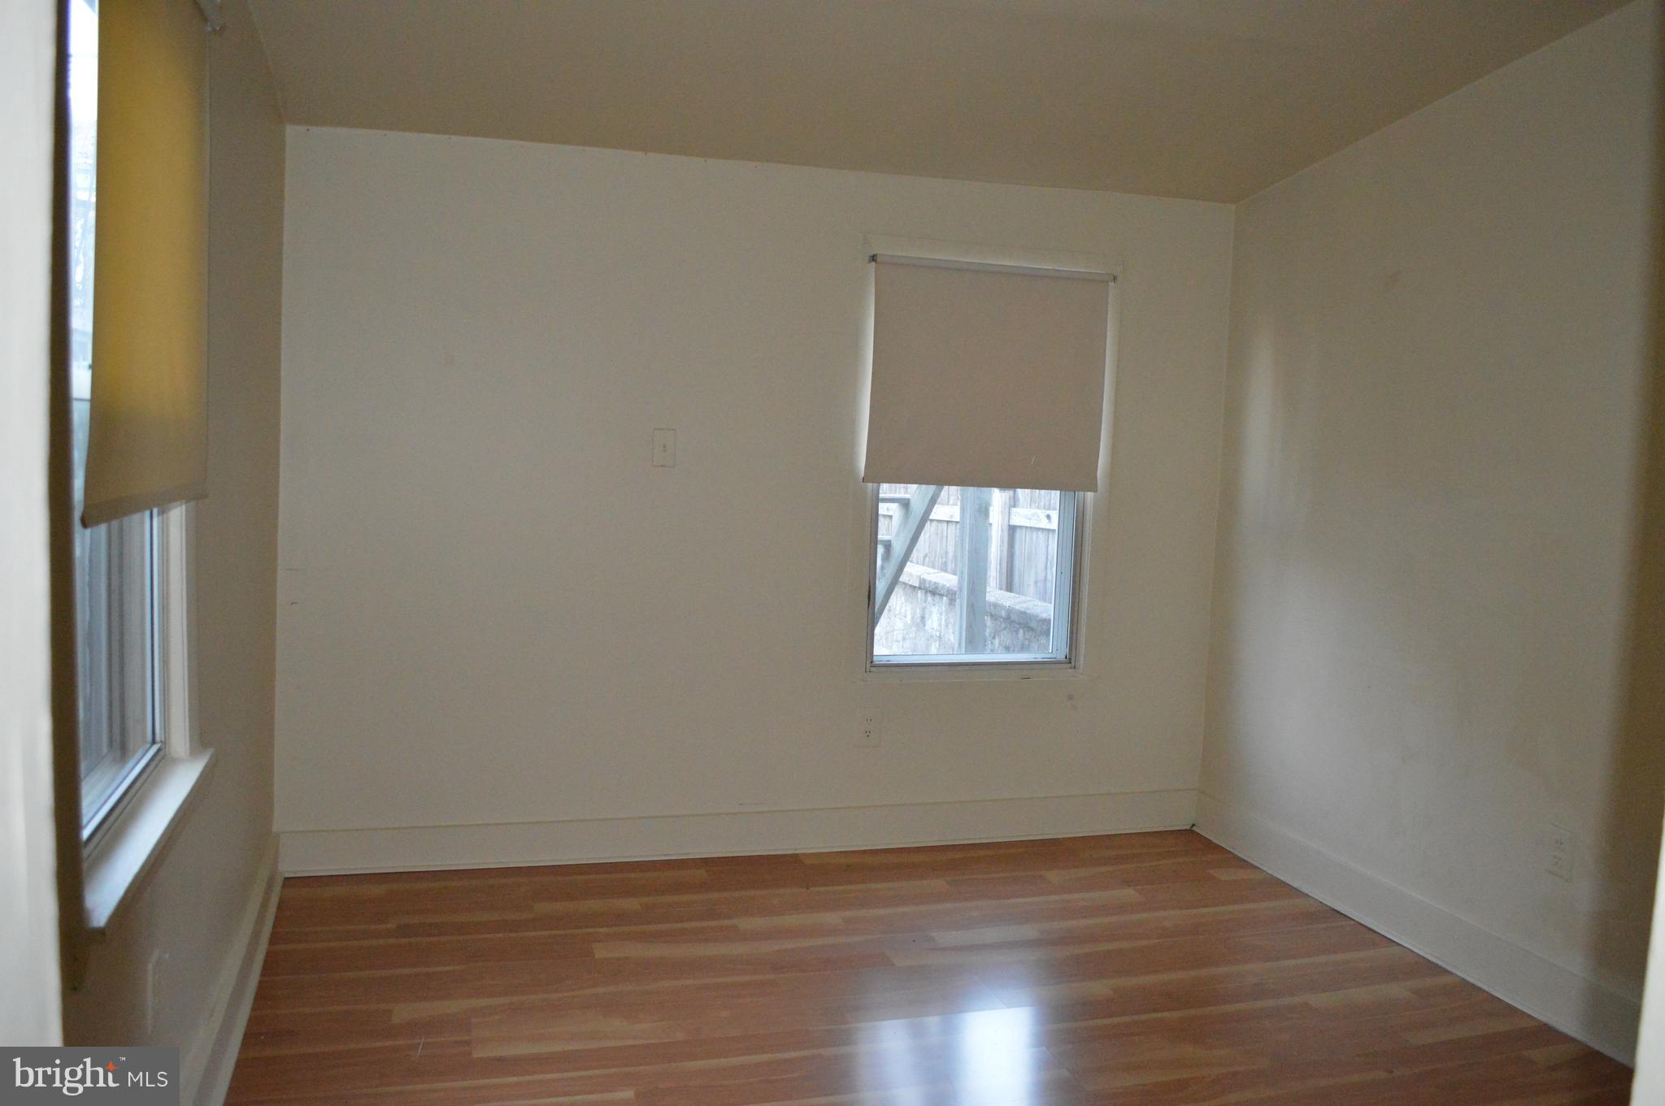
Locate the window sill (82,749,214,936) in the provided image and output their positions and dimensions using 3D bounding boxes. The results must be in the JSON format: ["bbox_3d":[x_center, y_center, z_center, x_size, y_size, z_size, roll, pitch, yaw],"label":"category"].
[{"bbox_3d":[-1.043,0.416,1.875,0.090,0.025,0.850,1,6,-18],"label":"window sill"}]

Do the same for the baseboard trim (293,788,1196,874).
[{"bbox_3d":[-0.142,0.894,4.011,3.020,0.140,0.024,1,5,-17],"label":"baseboard trim"}]

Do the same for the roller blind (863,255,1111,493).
[{"bbox_3d":[0.506,-0.566,4.024,0.830,0.720,0.050,1,5,-17],"label":"roller blind"}]

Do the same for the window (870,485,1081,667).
[{"bbox_3d":[0.492,-0.246,4.127,0.760,1.260,0.080,1,5,-17],"label":"window"}]

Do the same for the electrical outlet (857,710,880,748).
[{"bbox_3d":[0.119,0.572,4.063,0.076,0.120,0.012,1,5,-17],"label":"electrical outlet"}]

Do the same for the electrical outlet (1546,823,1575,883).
[{"bbox_3d":[1.747,0.724,3.003,0.012,0.117,0.072,1,5,-17],"label":"electrical outlet"}]

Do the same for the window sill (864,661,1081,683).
[{"bbox_3d":[0.478,0.399,4.159,0.780,0.052,0.060,1,5,-17],"label":"window sill"}]

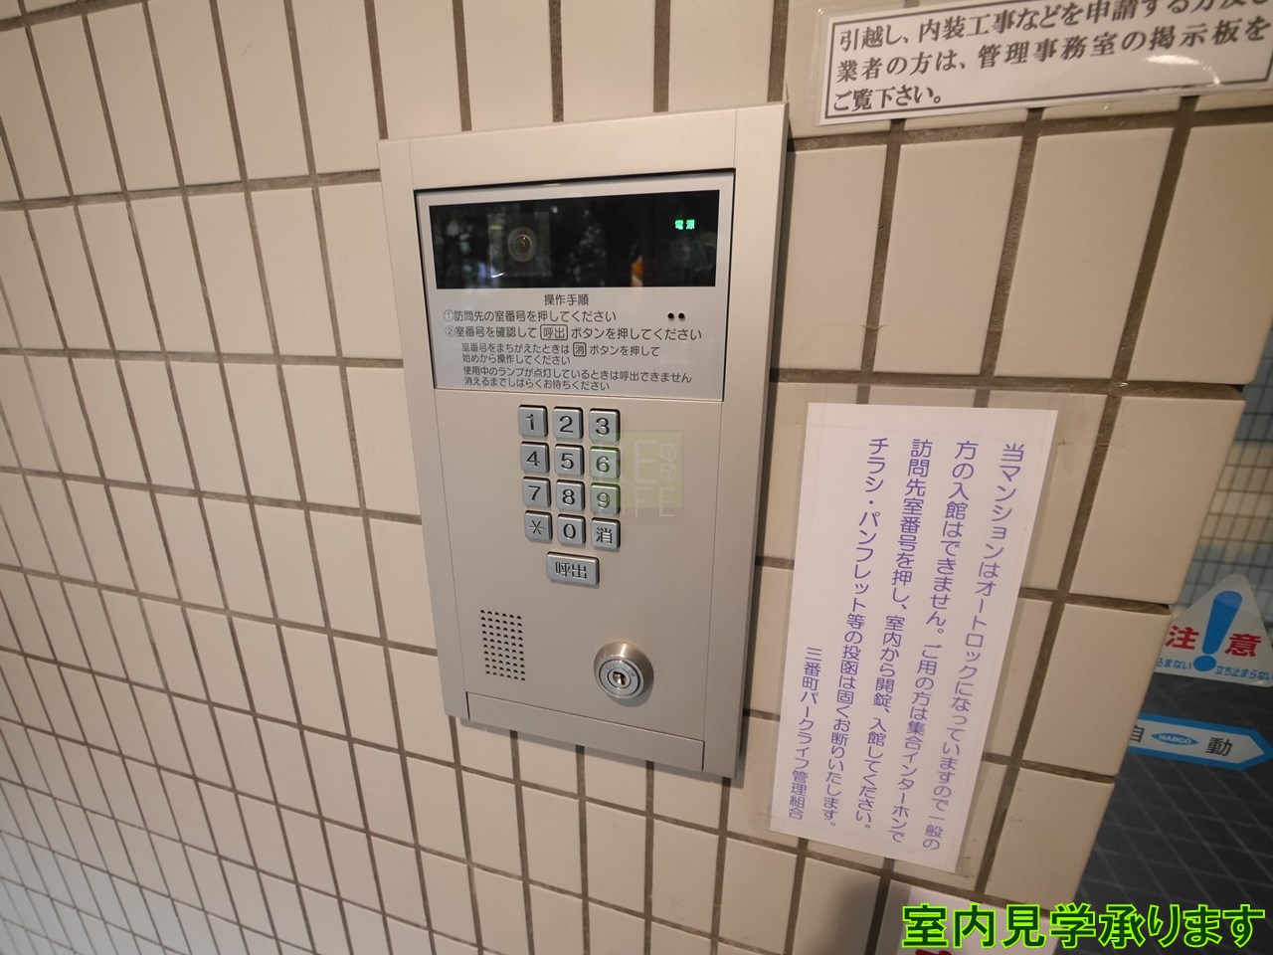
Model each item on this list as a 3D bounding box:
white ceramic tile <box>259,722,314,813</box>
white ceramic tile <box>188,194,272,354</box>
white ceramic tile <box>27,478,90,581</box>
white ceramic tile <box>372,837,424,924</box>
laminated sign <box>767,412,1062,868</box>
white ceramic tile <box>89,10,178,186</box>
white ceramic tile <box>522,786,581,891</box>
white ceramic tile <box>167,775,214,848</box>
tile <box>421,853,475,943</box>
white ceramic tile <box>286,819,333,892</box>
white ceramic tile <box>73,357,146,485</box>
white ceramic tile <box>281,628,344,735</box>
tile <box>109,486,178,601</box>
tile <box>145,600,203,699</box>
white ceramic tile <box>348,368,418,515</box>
[{"bbox_3d":[-0.303,0.252,0.454,0.044,0.093,0.008,5,17,15],"label":"white ceramic tile"},{"bbox_3d":[-0.252,-0.127,0.328,0.045,0.095,0.009,5,17,15],"label":"white ceramic tile"},{"bbox_3d":[-0.495,0.045,0.448,0.044,0.093,0.008,5,17,15],"label":"white ceramic tile"},{"bbox_3d":[-0.209,0.356,0.453,0.045,0.096,0.008,5,17,15],"label":"white ceramic tile"},{"bbox_3d":[0.136,0.099,0.277,0.106,0.275,0.002,5,17,15],"label":"laminated sign"},{"bbox_3d":[-0.301,-0.225,0.310,0.045,0.095,0.008,5,17,15],"label":"white ceramic tile"},{"bbox_3d":[-0.062,0.273,0.392,0.045,0.095,0.009,5,17,15],"label":"white ceramic tile"},{"bbox_3d":[-0.448,0.336,0.521,0.045,0.095,0.009,5,17,15],"label":"white ceramic tile"},{"bbox_3d":[-0.159,0.359,0.445,0.045,0.095,0.008,5,17,15],"label":"tile"},{"bbox_3d":[-0.305,0.350,0.479,0.045,0.096,0.008,5,17,15],"label":"white ceramic tile"},{"bbox_3d":[-0.397,-0.043,0.393,0.045,0.095,0.008,5,17,15],"label":"white ceramic tile"},{"bbox_3d":[-0.255,0.162,0.414,0.045,0.095,0.008,5,17,15],"label":"white ceramic tile"},{"bbox_3d":[-0.398,0.053,0.423,0.045,0.095,0.009,5,17,15],"label":"tile"},{"bbox_3d":[-0.400,0.149,0.450,0.045,0.095,0.008,5,17,15],"label":"tile"},{"bbox_3d":[-0.159,-0.023,0.332,0.045,0.095,0.008,5,17,15],"label":"white ceramic tile"}]

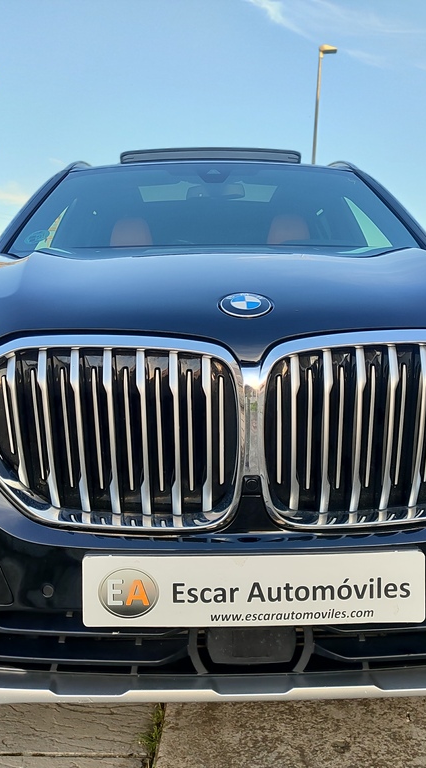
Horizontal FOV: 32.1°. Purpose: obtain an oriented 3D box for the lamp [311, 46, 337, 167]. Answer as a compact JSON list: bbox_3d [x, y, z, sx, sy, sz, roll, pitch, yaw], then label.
[{"bbox_3d":[3.221,-5.251,22.387,0.650,9.600,0.280,1,4,-21],"label":"lamp"}]

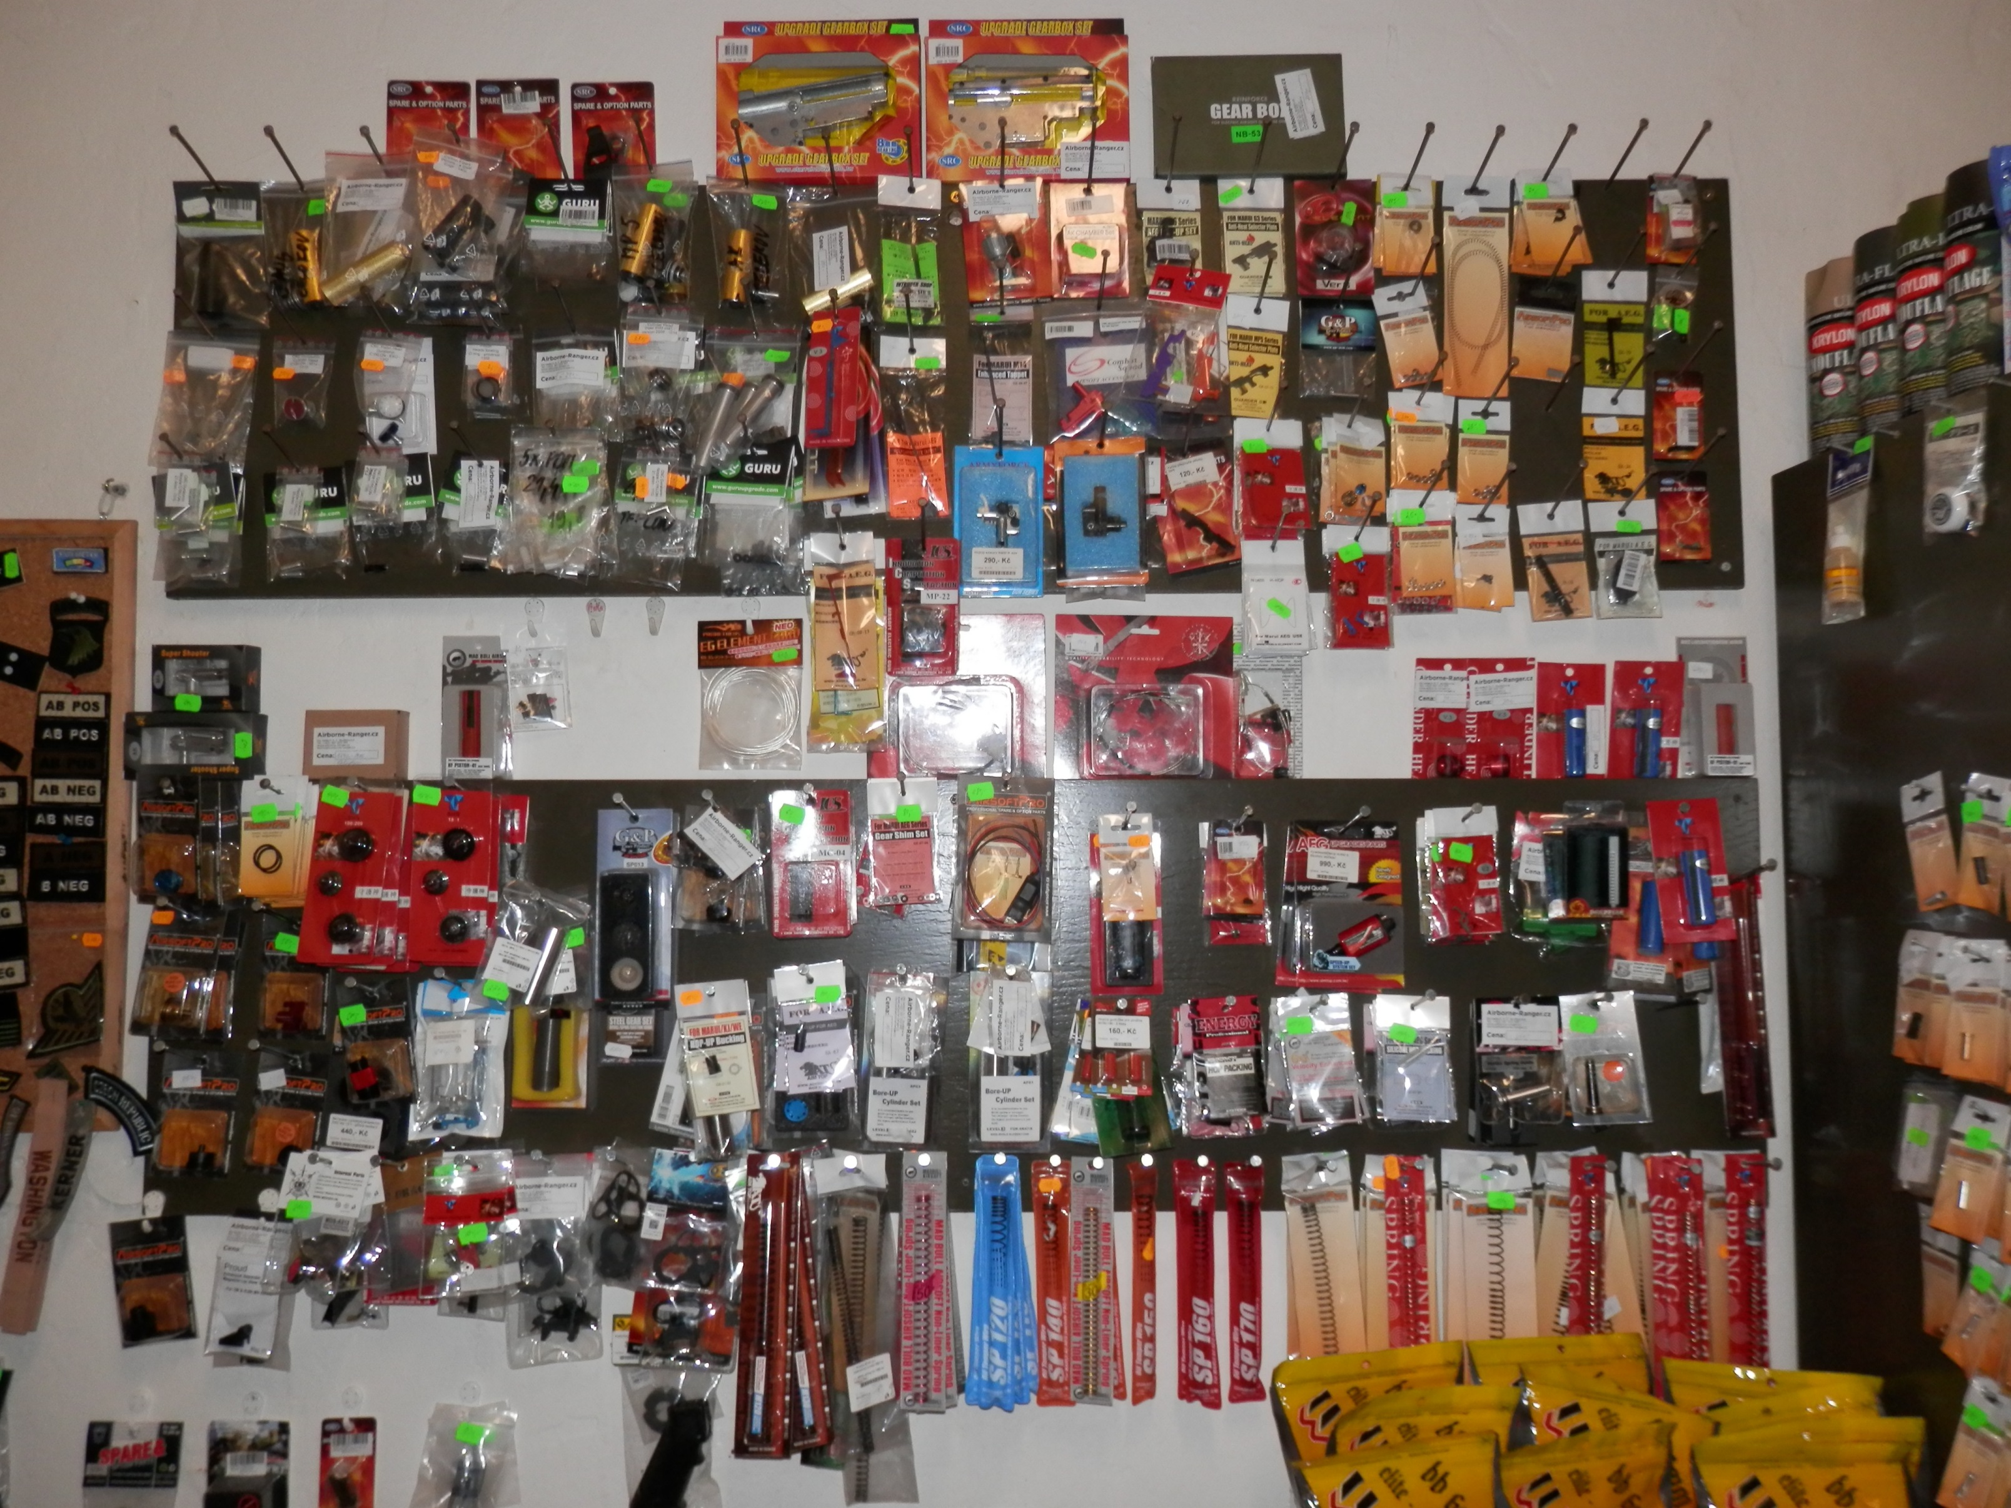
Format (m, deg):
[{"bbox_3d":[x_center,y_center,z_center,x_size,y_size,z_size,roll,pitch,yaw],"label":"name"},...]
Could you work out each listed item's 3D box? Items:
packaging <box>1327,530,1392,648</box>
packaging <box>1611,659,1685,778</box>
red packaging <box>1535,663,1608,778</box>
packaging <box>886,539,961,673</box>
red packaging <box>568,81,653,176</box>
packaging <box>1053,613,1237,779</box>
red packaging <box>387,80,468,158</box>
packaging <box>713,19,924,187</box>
[{"bbox_3d":[0.333,-0.156,1.366,0.063,0.116,0.014,0,-4,0],"label":"packaging"},{"bbox_3d":[0.617,-0.027,1.388,0.067,0.124,0.024,3,-4,0],"label":"packaging"},{"bbox_3d":[0.545,-0.026,1.387,0.067,0.124,0.024,0,-4,0],"label":"red packaging"},{"bbox_3d":[-0.077,-0.139,1.358,0.069,0.129,0.018,0,-4,0],"label":"packaging"},{"bbox_3d":[-0.385,-0.604,1.422,0.083,0.116,0.022,0,-4,0],"label":"red packaging"},{"bbox_3d":[0.134,-0.052,1.385,0.174,0.165,0.030,0,-4,0],"label":"packaging"},{"bbox_3d":[-0.567,-0.605,1.422,0.082,0.116,0.022,0,-4,0],"label":"red packaging"},{"bbox_3d":[-0.177,-0.631,1.412,0.195,0.168,0.044,0,-4,0],"label":"packaging"}]

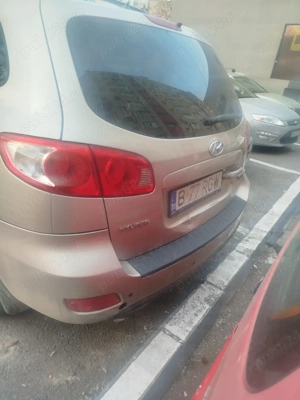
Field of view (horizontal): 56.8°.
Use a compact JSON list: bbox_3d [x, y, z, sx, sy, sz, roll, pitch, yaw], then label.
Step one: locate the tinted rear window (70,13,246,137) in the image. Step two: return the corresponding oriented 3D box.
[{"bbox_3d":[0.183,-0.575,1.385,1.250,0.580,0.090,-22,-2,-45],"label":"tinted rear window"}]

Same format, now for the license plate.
[{"bbox_3d":[0.266,-0.054,1.495,0.024,0.118,0.525,16,26,38],"label":"license plate"}]

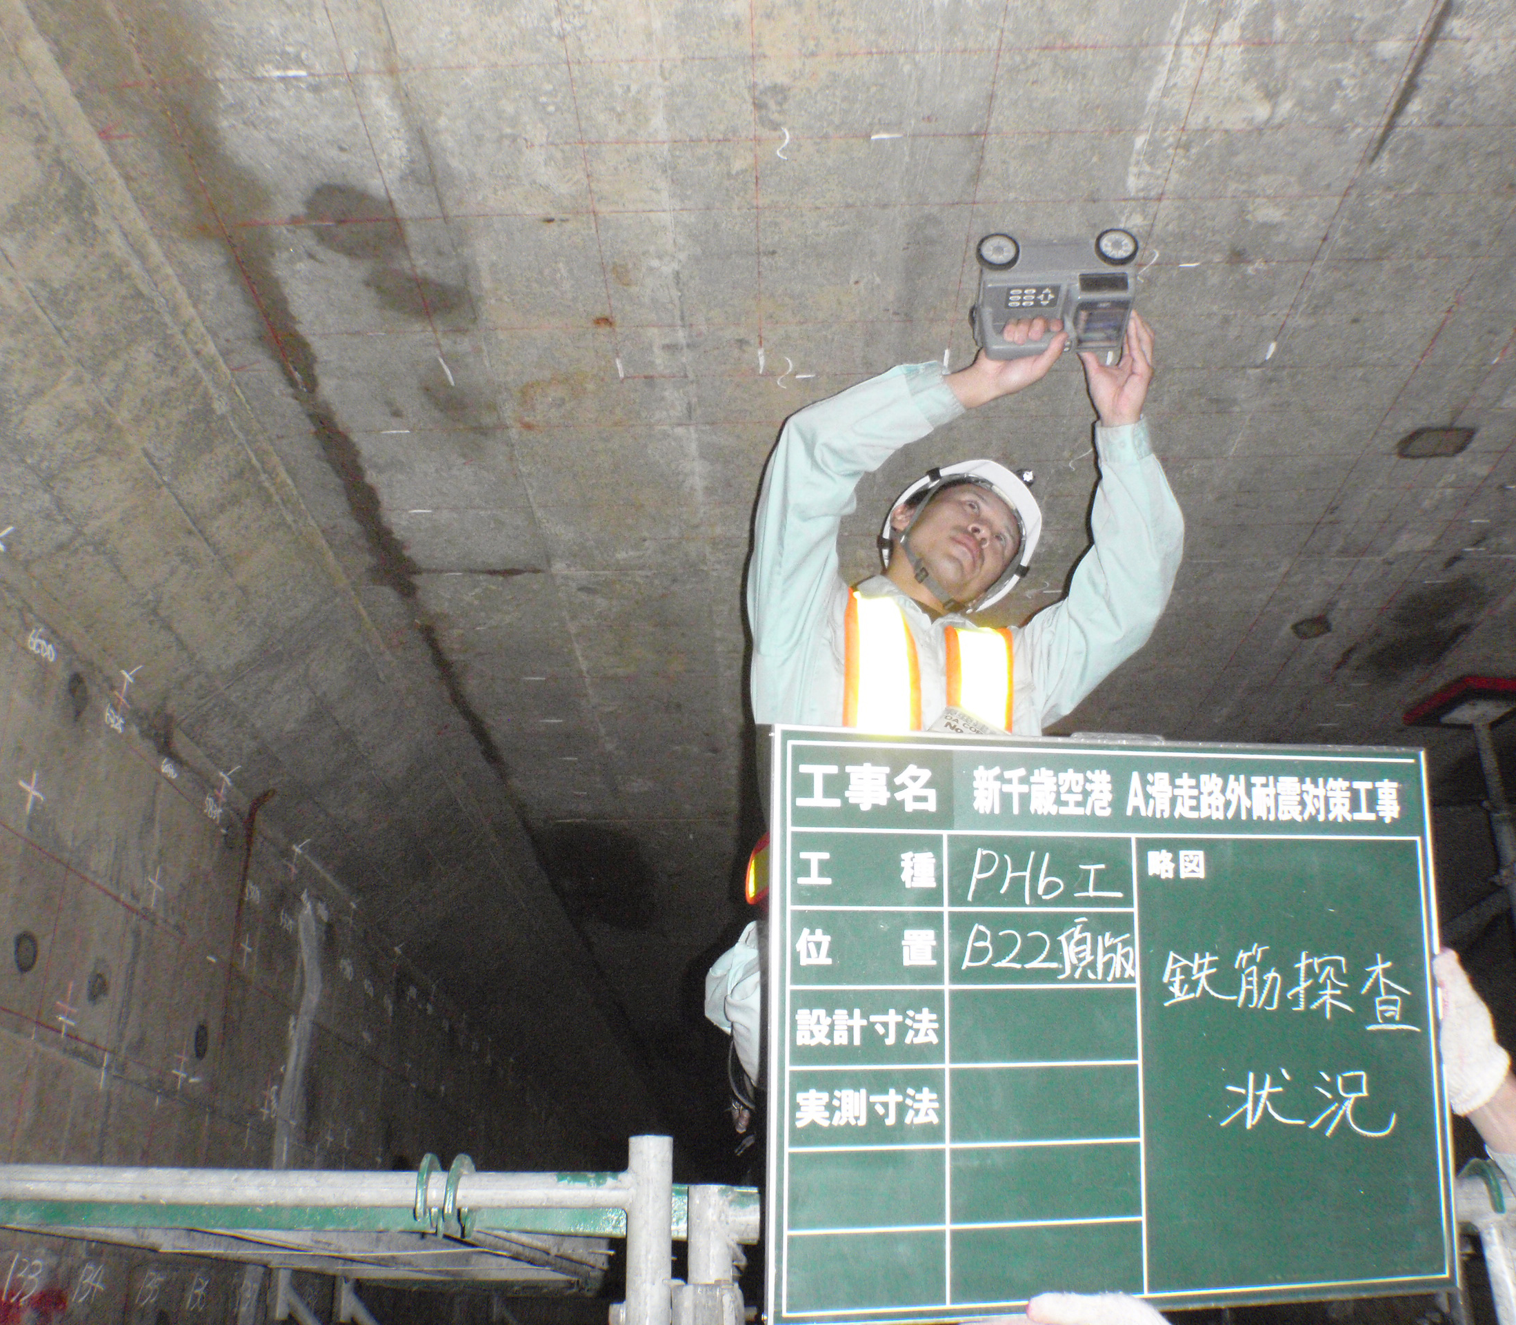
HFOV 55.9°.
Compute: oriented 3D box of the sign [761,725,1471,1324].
[{"bbox_3d":[0.297,0.286,1.158,0.600,0.450,0.018,3,-9,-14],"label":"sign"}]

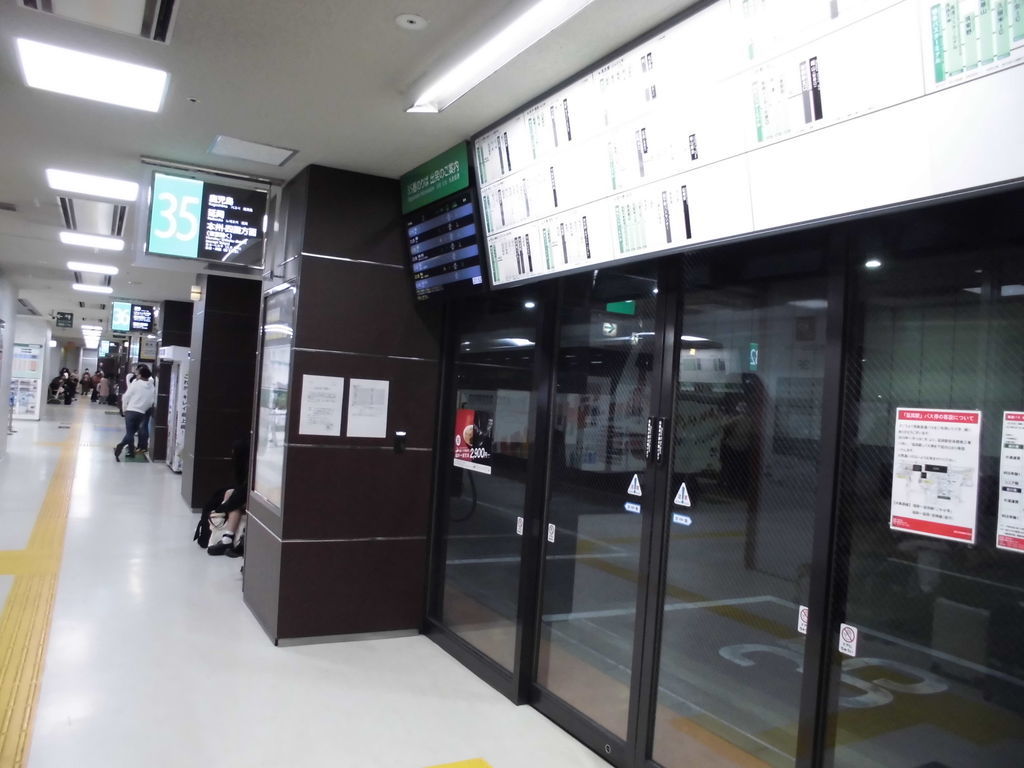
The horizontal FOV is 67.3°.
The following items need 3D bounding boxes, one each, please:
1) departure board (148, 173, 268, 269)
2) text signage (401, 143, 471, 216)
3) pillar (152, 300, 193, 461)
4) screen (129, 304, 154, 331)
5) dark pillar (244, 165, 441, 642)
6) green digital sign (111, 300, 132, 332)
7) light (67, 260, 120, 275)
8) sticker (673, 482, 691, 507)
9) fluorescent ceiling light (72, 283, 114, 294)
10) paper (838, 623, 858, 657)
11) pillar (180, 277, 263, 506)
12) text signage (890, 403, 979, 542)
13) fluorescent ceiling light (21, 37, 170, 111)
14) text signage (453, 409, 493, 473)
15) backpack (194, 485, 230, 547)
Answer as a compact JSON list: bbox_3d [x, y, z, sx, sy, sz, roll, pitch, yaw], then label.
[{"bbox_3d":[-1.999,-1.054,5.049,0.715,0.535,0.100,4,-1,-29],"label":"departure board"},{"bbox_3d":[-0.444,-1.183,4.504,0.060,0.240,0.905,-6,4,-30],"label":"text signage"},{"bbox_3d":[-6.316,-0.029,14.762,0.900,2.960,1.050,4,-1,-29],"label":"pillar"},{"bbox_3d":[-6.891,-1.211,14.329,0.380,0.490,0.100,4,-1,-29],"label":"screen"},{"bbox_3d":[-1.167,0.136,5.358,0.950,2.938,1.050,4,-1,-29],"label":"dark pillar"},{"bbox_3d":[-7.153,-1.218,14.093,0.283,0.485,0.080,4,-1,-29],"label":"green digital sign"},{"bbox_3d":[-5.666,-1.586,10.411,0.575,0.050,0.610,4,-1,-29],"label":"light"},{"bbox_3d":[0.701,0.459,3.188,0.006,0.091,0.100,4,-1,-30],"label":"sticker"},{"bbox_3d":[-7.021,-1.608,12.911,0.585,0.060,0.560,4,-1,-29],"label":"fluorescent ceiling light"},{"bbox_3d":[1.060,0.806,2.422,0.006,0.091,0.060,4,-1,-30],"label":"paper"},{"bbox_3d":[-3.535,0.063,9.755,0.900,2.960,1.100,4,-1,-29],"label":"pillar"},{"bbox_3d":[1.215,0.259,2.213,0.010,0.366,0.253,4,-1,-29],"label":"text signage"},{"bbox_3d":[-1.927,-1.434,3.558,0.567,0.050,0.610,4,-1,-29],"label":"fluorescent ceiling light"},{"bbox_3d":[-0.239,0.347,4.714,0.010,0.362,0.510,4,-1,-30],"label":"text signage"},{"bbox_3d":[-2.920,1.272,7.409,0.240,0.520,0.320,4,-1,-29],"label":"backpack"}]

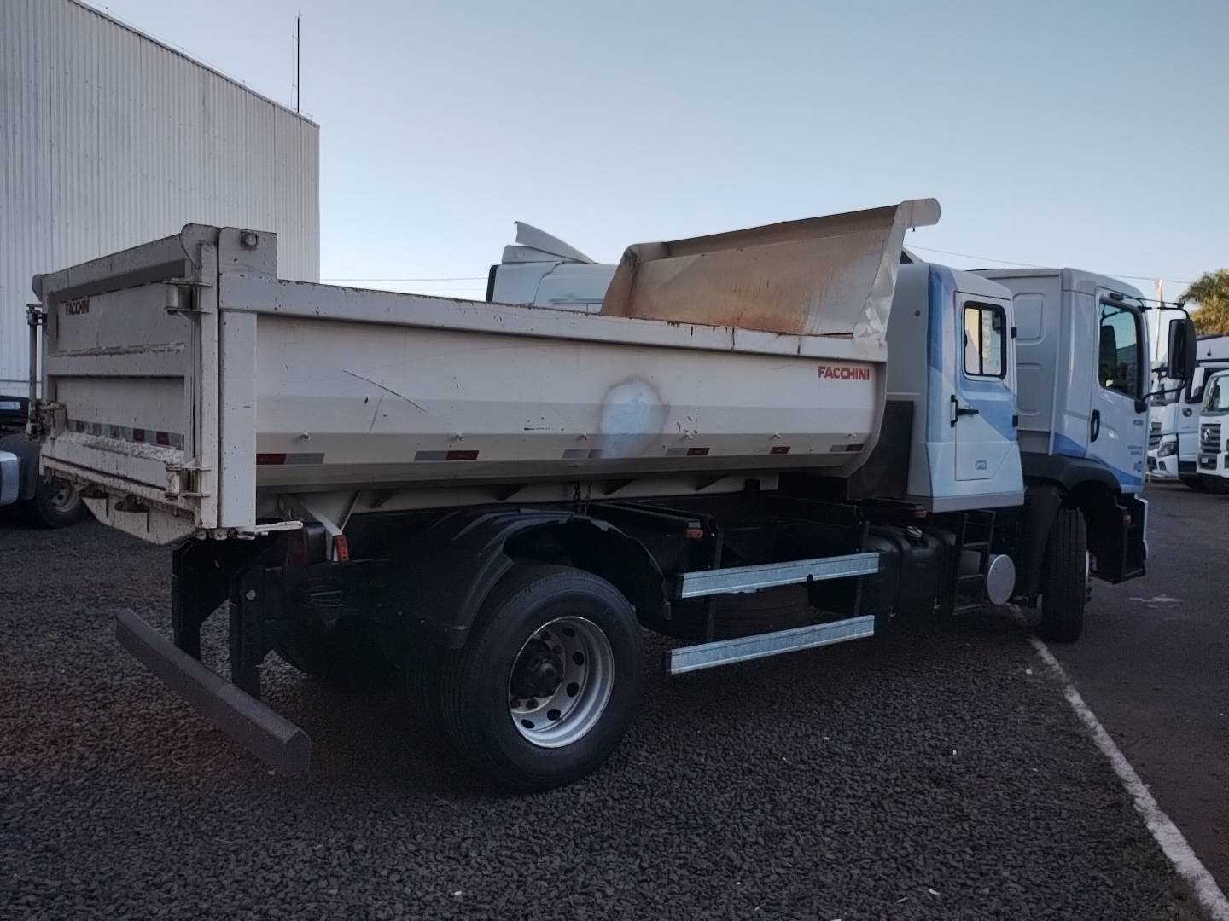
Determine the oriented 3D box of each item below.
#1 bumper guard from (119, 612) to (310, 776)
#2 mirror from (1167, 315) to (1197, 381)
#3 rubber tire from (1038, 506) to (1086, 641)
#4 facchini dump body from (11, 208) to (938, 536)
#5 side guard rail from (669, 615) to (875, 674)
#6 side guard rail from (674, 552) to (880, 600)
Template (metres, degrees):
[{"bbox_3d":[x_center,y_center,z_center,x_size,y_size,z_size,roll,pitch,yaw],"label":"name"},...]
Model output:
[{"bbox_3d":[-1.942,0.996,4.596,0.100,0.170,2.440,-1,5,-40],"label":"bumper guard"},{"bbox_3d":[4.505,-0.873,7.875,0.110,0.490,0.200,1,4,-14],"label":"mirror"},{"bbox_3d":[3.510,0.903,7.763,0.285,1.010,1.010,3,4,25],"label":"rubber tire"},{"bbox_3d":[-0.513,-0.700,5.630,4.360,1.810,2.440,-1,5,-40],"label":"facchini dump body"},{"bbox_3d":[0.909,0.995,5.465,1.660,0.125,0.055,-1,5,-40],"label":"side guard rail"},{"bbox_3d":[0.951,0.619,5.466,1.630,0.125,0.055,-1,5,-40],"label":"side guard rail"}]

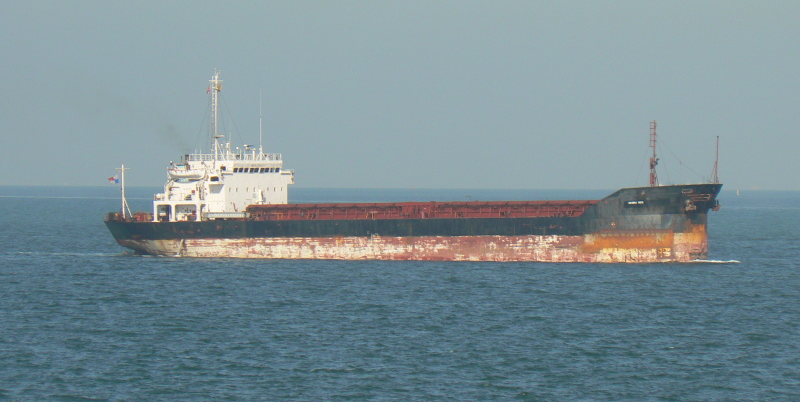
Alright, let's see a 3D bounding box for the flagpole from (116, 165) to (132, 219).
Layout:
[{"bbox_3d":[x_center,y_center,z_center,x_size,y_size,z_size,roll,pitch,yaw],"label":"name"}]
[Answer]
[{"bbox_3d":[-38.930,-1.340,1103.760,1.200,7.770,2.200,0,0,34],"label":"flagpole"}]

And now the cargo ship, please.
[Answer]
[{"bbox_3d":[1.770,-4.570,1078.000,100.140,27.150,17.200,0,0,34],"label":"cargo ship"}]

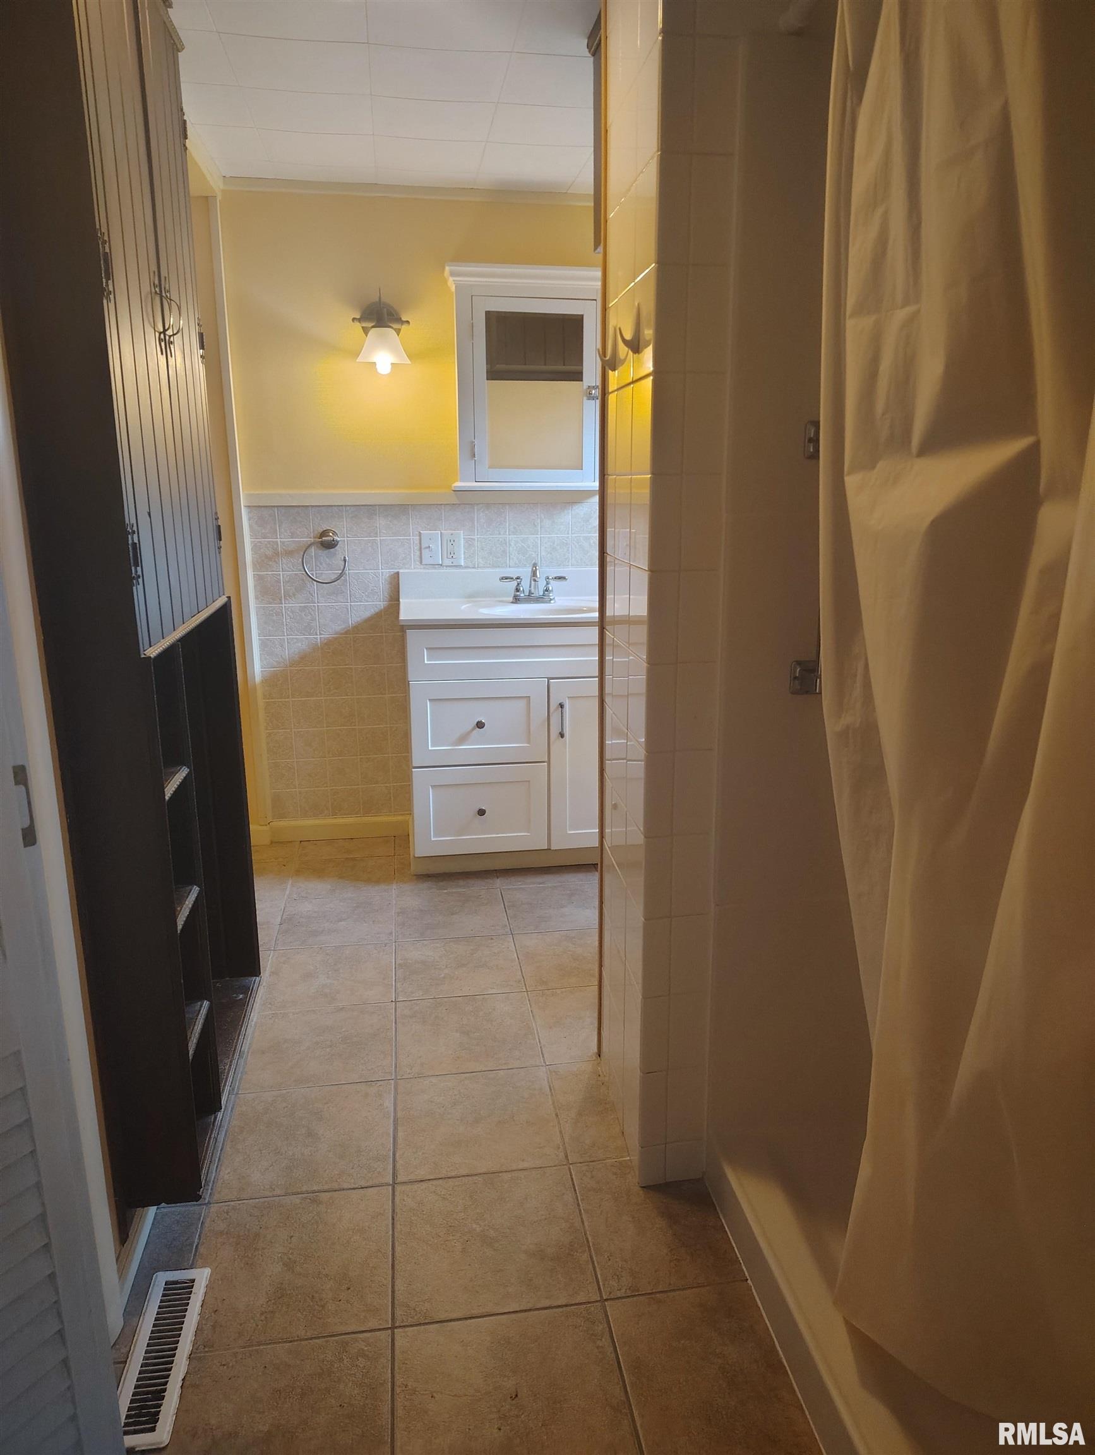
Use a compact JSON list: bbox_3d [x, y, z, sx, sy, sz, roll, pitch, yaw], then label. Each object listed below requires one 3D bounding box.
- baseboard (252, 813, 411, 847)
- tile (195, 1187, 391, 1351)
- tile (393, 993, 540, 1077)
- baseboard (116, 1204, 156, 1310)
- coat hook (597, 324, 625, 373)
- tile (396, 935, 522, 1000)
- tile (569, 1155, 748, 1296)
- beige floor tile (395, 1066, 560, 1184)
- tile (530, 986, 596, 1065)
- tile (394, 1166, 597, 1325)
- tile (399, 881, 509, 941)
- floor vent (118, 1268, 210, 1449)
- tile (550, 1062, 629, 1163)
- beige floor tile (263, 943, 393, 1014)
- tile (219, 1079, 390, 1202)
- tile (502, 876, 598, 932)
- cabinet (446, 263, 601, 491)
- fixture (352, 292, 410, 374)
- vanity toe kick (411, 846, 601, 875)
[{"bbox_3d":[-0.785,0.370,3.668,0.555,0.073,0.025,-2,15,-6],"label":"baseboard"},{"bbox_3d":[-0.435,0.922,1.737,0.331,0.010,0.331,-3,15,-8],"label":"tile"},{"bbox_3d":[-0.197,0.738,2.430,0.331,0.010,0.331,-3,15,-8],"label":"tile"},{"bbox_3d":[-0.701,0.880,1.713,0.018,0.057,0.260,-3,15,-8],"label":"baseboard"},{"bbox_3d":[0.105,-0.671,1.790,0.032,0.081,0.027,-3,15,-8],"label":"coat hook"},{"bbox_3d":[-0.242,0.649,2.728,0.330,0.010,0.330,-3,15,-8],"label":"tile"},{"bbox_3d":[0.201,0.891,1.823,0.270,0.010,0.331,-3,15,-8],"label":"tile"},{"bbox_3d":[-0.146,0.814,2.086,0.330,0.010,0.330,-3,15,-8],"label":"beige floor tile"},{"bbox_3d":[0.138,0.716,2.453,0.330,0.010,0.330,-3,15,-8],"label":"tile"},{"bbox_3d":[-0.101,0.906,1.782,0.331,0.010,0.331,-3,15,-8],"label":"tile"},{"bbox_3d":[-0.292,0.571,3.078,0.331,0.010,0.331,-3,15,-8],"label":"tile"},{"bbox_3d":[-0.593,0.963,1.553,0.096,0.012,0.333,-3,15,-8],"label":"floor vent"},{"bbox_3d":[0.082,0.803,2.117,0.120,0.010,0.330,-3,15,-8],"label":"tile"},{"bbox_3d":[-0.573,0.664,2.683,0.330,0.010,0.330,-3,15,-8],"label":"beige floor tile"},{"bbox_3d":[-0.478,0.829,2.041,0.330,0.010,0.330,-3,15,-8],"label":"tile"},{"bbox_3d":[0.042,0.555,3.124,0.331,0.010,0.331,-3,15,-8],"label":"tile"},{"bbox_3d":[-0.045,-1.129,3.307,0.550,0.685,0.140,-2,15,-6],"label":"cabinet"},{"bbox_3d":[-0.524,-1.247,3.196,0.180,0.250,0.200,-3,15,-8],"label":"fixture"},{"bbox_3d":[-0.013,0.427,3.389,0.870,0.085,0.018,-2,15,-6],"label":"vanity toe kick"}]

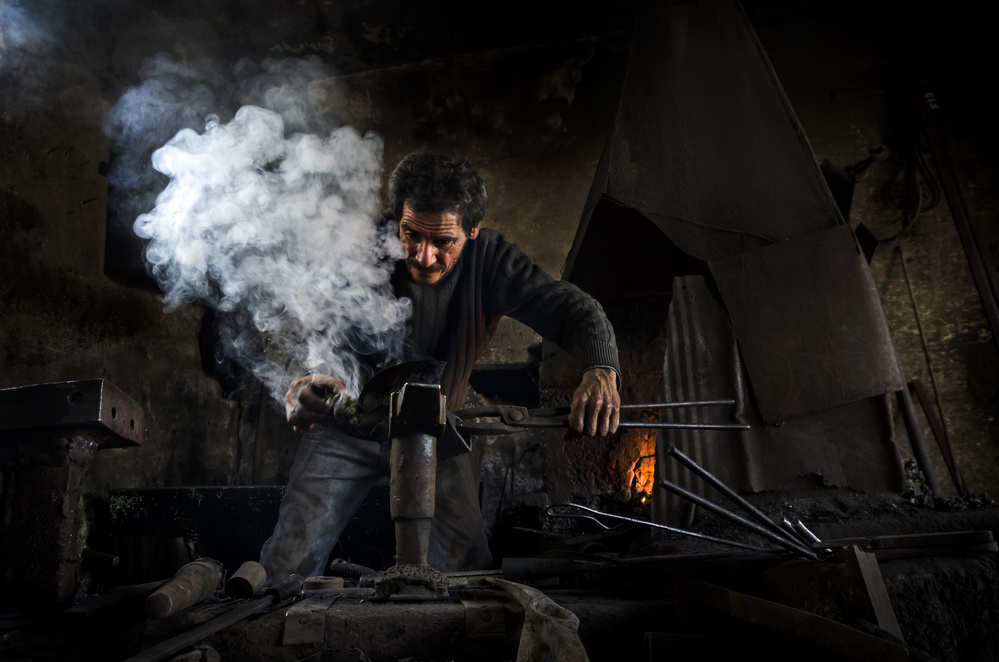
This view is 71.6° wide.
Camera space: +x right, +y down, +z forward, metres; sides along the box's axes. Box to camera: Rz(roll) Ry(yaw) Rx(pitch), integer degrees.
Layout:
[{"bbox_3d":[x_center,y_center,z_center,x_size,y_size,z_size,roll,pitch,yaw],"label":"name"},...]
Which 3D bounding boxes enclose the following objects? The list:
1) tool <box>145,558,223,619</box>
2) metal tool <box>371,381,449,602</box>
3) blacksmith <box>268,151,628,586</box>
[{"bbox_3d":[-0.470,0.387,1.043,0.060,0.060,0.235,1,-14,-5],"label":"tool"},{"bbox_3d":[-0.144,0.269,1.175,0.120,0.340,0.160,0,-13,0],"label":"metal tool"},{"bbox_3d":[-0.160,0.377,1.401,0.760,1.360,0.660,-2,-14,7],"label":"blacksmith"}]

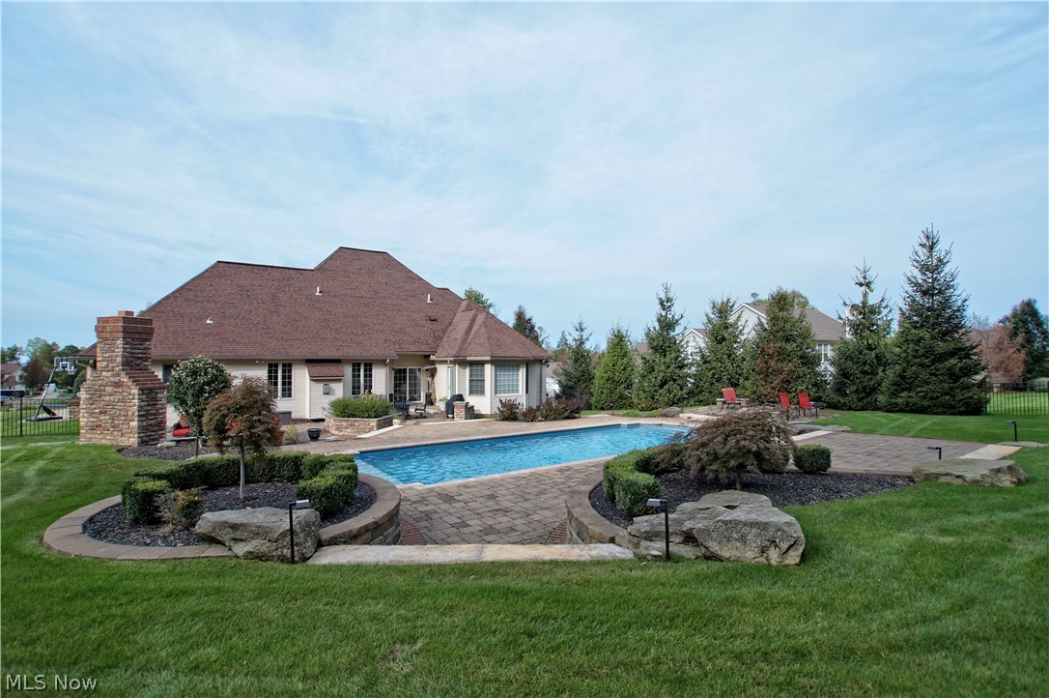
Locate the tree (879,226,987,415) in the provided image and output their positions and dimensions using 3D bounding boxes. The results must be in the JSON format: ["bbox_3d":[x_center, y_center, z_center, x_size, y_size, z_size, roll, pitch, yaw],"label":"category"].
[{"bbox_3d":[18.100,-1.315,20.641,3.600,8.100,3.600,-1,-2,41],"label":"tree"}]

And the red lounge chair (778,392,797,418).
[{"bbox_3d":[10.350,2.172,18.313,0.750,1.070,0.600,1,-1,-44],"label":"red lounge chair"}]

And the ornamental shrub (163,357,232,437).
[{"bbox_3d":[-9.850,1.465,14.067,1.750,2.500,1.750,1,-2,-35],"label":"ornamental shrub"}]

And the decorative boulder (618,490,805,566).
[{"bbox_3d":[1.970,1.945,5.201,1.880,0.520,1.150,0,-2,9],"label":"decorative boulder"}]

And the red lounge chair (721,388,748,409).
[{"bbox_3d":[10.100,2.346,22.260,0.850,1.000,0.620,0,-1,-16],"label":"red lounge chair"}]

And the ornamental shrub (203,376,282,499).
[{"bbox_3d":[-3.882,1.214,6.400,0.950,1.690,0.950,0,-1,0],"label":"ornamental shrub"}]

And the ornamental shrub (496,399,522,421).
[{"bbox_3d":[-0.650,2.625,20.239,1.080,0.920,1.000,0,-1,0],"label":"ornamental shrub"}]

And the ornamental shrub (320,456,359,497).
[{"bbox_3d":[-2.870,1.976,7.151,0.500,0.480,0.700,1,-2,-20],"label":"ornamental shrub"}]

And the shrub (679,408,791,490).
[{"bbox_3d":[3.300,1.577,7.212,1.700,1.300,1.600,-1,-2,24],"label":"shrub"}]

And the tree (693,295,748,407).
[{"bbox_3d":[9.966,0.146,23.500,2.700,5.600,2.700,0,-1,0],"label":"tree"}]

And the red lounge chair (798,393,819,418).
[{"bbox_3d":[11.971,2.378,19.600,0.750,1.040,0.600,1,-2,-37],"label":"red lounge chair"}]

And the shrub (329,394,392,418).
[{"bbox_3d":[-5.620,1.944,15.955,1.980,0.700,1.300,0,-2,9],"label":"shrub"}]

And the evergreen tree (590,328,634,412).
[{"bbox_3d":[4.757,0.951,24.800,2.300,4.400,2.300,0,-1,0],"label":"evergreen tree"}]

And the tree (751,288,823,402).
[{"bbox_3d":[13.500,-0.128,24.011,3.300,6.100,3.300,-1,-2,29],"label":"tree"}]

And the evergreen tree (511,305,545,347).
[{"bbox_3d":[0.250,-0.304,48.014,4.200,8.200,4.200,0,-1,0],"label":"evergreen tree"}]

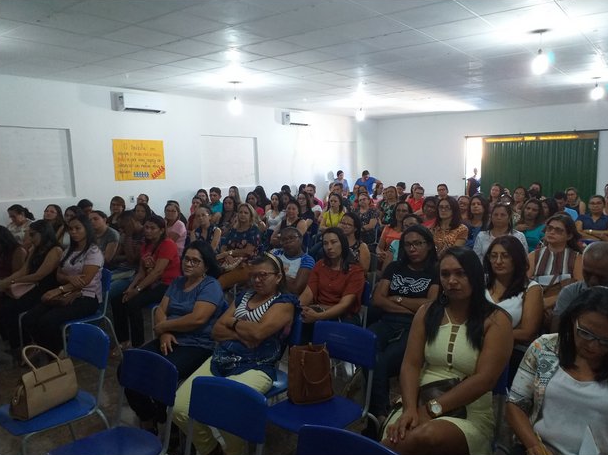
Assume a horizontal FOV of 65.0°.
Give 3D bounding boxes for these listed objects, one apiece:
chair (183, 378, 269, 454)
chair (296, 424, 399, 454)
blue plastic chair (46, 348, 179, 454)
[{"bbox_3d":[-0.434,1.024,1.762,0.440,0.820,0.530,4,9,36],"label":"chair"},{"bbox_3d":[0.058,1.120,1.501,0.430,0.810,0.530,4,10,33],"label":"chair"},{"bbox_3d":[-0.866,1.047,2.139,0.430,0.830,0.530,5,10,35],"label":"blue plastic chair"}]

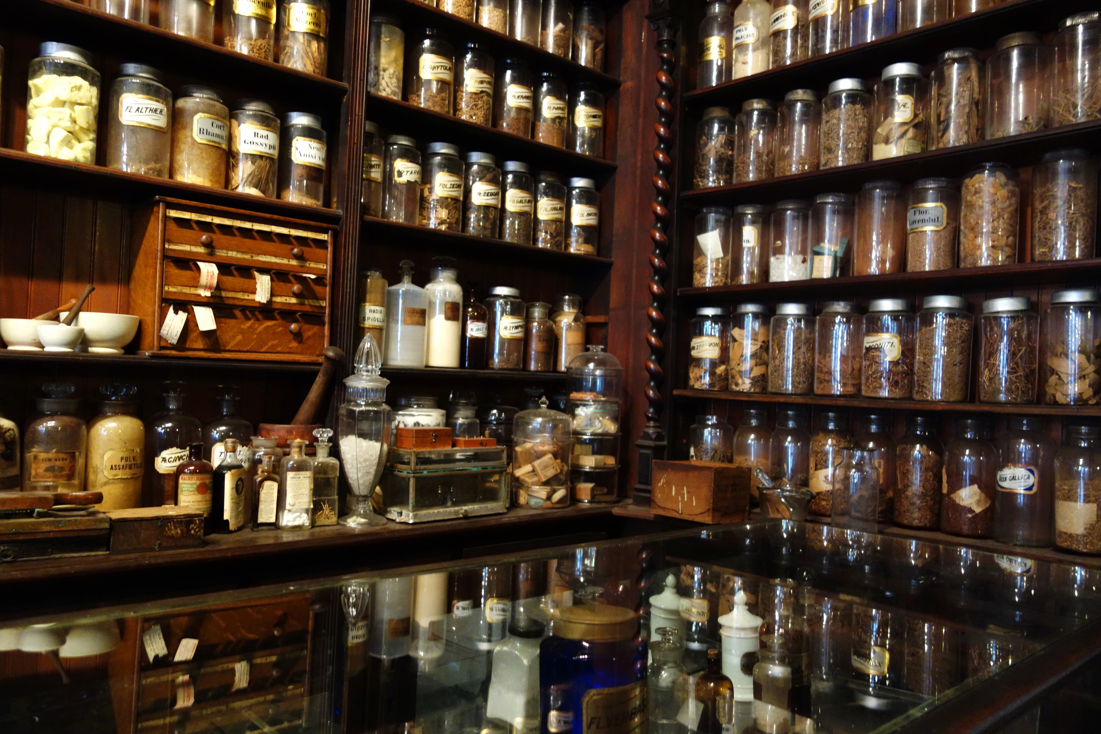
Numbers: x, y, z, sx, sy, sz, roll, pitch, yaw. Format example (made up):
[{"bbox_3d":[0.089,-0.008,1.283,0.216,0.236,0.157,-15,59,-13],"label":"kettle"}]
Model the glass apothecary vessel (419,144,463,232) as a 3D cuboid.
[{"bbox_3d":[-0.309,-0.501,2.439,0.117,0.252,0.117,3,-1,-42],"label":"glass apothecary vessel"}]

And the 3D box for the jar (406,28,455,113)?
[{"bbox_3d":[-0.338,-0.814,2.410,0.123,0.241,0.123,3,-1,-42],"label":"jar"}]

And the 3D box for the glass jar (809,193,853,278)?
[{"bbox_3d":[0.750,-0.333,2.288,0.104,0.249,0.104,3,-1,-41],"label":"glass jar"}]

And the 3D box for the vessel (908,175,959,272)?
[{"bbox_3d":[1.030,-0.372,2.307,0.126,0.258,0.126,1,-1,42],"label":"vessel"}]

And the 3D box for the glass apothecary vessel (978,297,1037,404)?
[{"bbox_3d":[1.037,-0.035,1.942,0.113,0.241,0.113,3,-1,-41],"label":"glass apothecary vessel"}]

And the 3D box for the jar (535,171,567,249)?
[{"bbox_3d":[0.004,-0.515,2.893,0.100,0.271,0.100,2,-1,0],"label":"jar"}]

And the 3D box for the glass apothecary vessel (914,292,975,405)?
[{"bbox_3d":[0.944,-0.041,2.058,0.123,0.252,0.123,3,-1,-41],"label":"glass apothecary vessel"}]

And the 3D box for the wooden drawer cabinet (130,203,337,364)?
[{"bbox_3d":[-0.804,-0.197,2.180,0.459,0.369,0.204,3,-1,-41],"label":"wooden drawer cabinet"}]

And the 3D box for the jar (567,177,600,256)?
[{"bbox_3d":[0.108,-0.479,2.810,0.095,0.267,0.095,3,-1,-15],"label":"jar"}]

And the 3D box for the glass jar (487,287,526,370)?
[{"bbox_3d":[-0.146,-0.122,2.775,0.120,0.269,0.120,3,-1,-40],"label":"glass jar"}]

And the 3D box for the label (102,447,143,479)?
[{"bbox_3d":[-0.883,0.202,1.776,0.019,0.057,0.081,1,-1,42],"label":"label"}]

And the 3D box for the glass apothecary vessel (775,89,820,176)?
[{"bbox_3d":[0.759,-0.699,2.628,0.125,0.280,0.125,2,-1,16],"label":"glass apothecary vessel"}]

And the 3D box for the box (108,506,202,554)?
[{"bbox_3d":[-0.821,0.333,1.760,0.177,0.065,0.121,3,-1,-38],"label":"box"}]

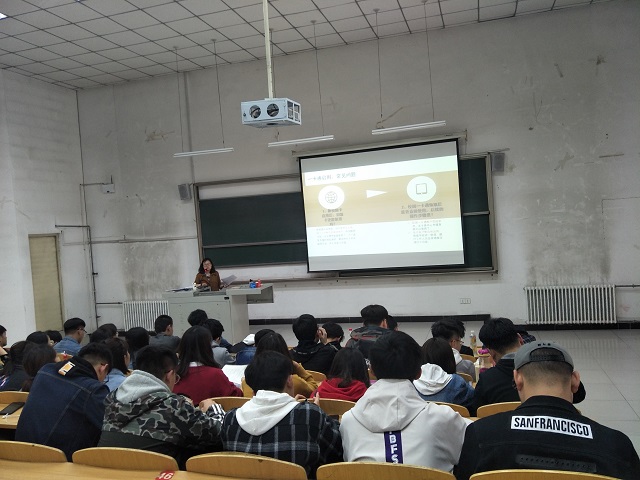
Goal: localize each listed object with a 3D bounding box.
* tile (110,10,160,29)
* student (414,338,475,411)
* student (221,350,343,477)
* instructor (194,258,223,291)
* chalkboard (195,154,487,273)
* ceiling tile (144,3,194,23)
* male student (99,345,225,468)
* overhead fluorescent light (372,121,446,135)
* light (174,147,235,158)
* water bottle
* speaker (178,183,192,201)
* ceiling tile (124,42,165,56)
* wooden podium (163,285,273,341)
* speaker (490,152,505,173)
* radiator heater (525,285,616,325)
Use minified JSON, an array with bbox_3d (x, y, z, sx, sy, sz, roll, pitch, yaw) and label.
[{"bbox_3d":[-2.894,-3.454,6.985,0.600,0.030,0.560,-3,3,16],"label":"tile"},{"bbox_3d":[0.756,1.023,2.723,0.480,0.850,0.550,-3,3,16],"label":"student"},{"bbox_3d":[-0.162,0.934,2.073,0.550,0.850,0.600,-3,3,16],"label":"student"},{"bbox_3d":[-2.101,1.162,8.607,0.480,1.600,0.350,-3,4,11],"label":"instructor"},{"bbox_3d":[0.224,-0.386,8.793,5.900,2.050,0.130,-3,3,16],"label":"chalkboard"},{"bbox_3d":[-2.310,-3.485,6.821,0.600,0.030,0.560,-3,3,16],"label":"ceiling tile"},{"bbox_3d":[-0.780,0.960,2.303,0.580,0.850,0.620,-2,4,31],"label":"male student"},{"bbox_3d":[1.410,-1.787,7.071,1.200,0.080,0.120,-3,3,16],"label":"overhead fluorescent light"},{"bbox_3d":[-2.154,-1.612,8.202,1.250,0.070,0.120,-3,4,16],"label":"light"},{"bbox_3d":[1.456,0.980,4.200,0.065,0.235,0.065,-3,4,16],"label":"water bottle"},{"bbox_3d":[-2.966,-1.045,9.761,0.240,0.350,0.220,-4,4,6],"label":"speaker"},{"bbox_3d":[-3.169,-3.498,8.134,0.600,0.030,0.560,-3,3,16],"label":"ceiling tile"},{"bbox_3d":[-1.799,1.441,8.186,1.940,1.100,0.700,-3,4,16],"label":"wooden podium"},{"bbox_3d":[3.148,-1.371,7.848,0.220,0.350,0.200,-3,3,16],"label":"speaker"},{"bbox_3d":[4.499,1.171,7.954,1.480,0.690,0.150,-3,4,16],"label":"radiator heater"}]

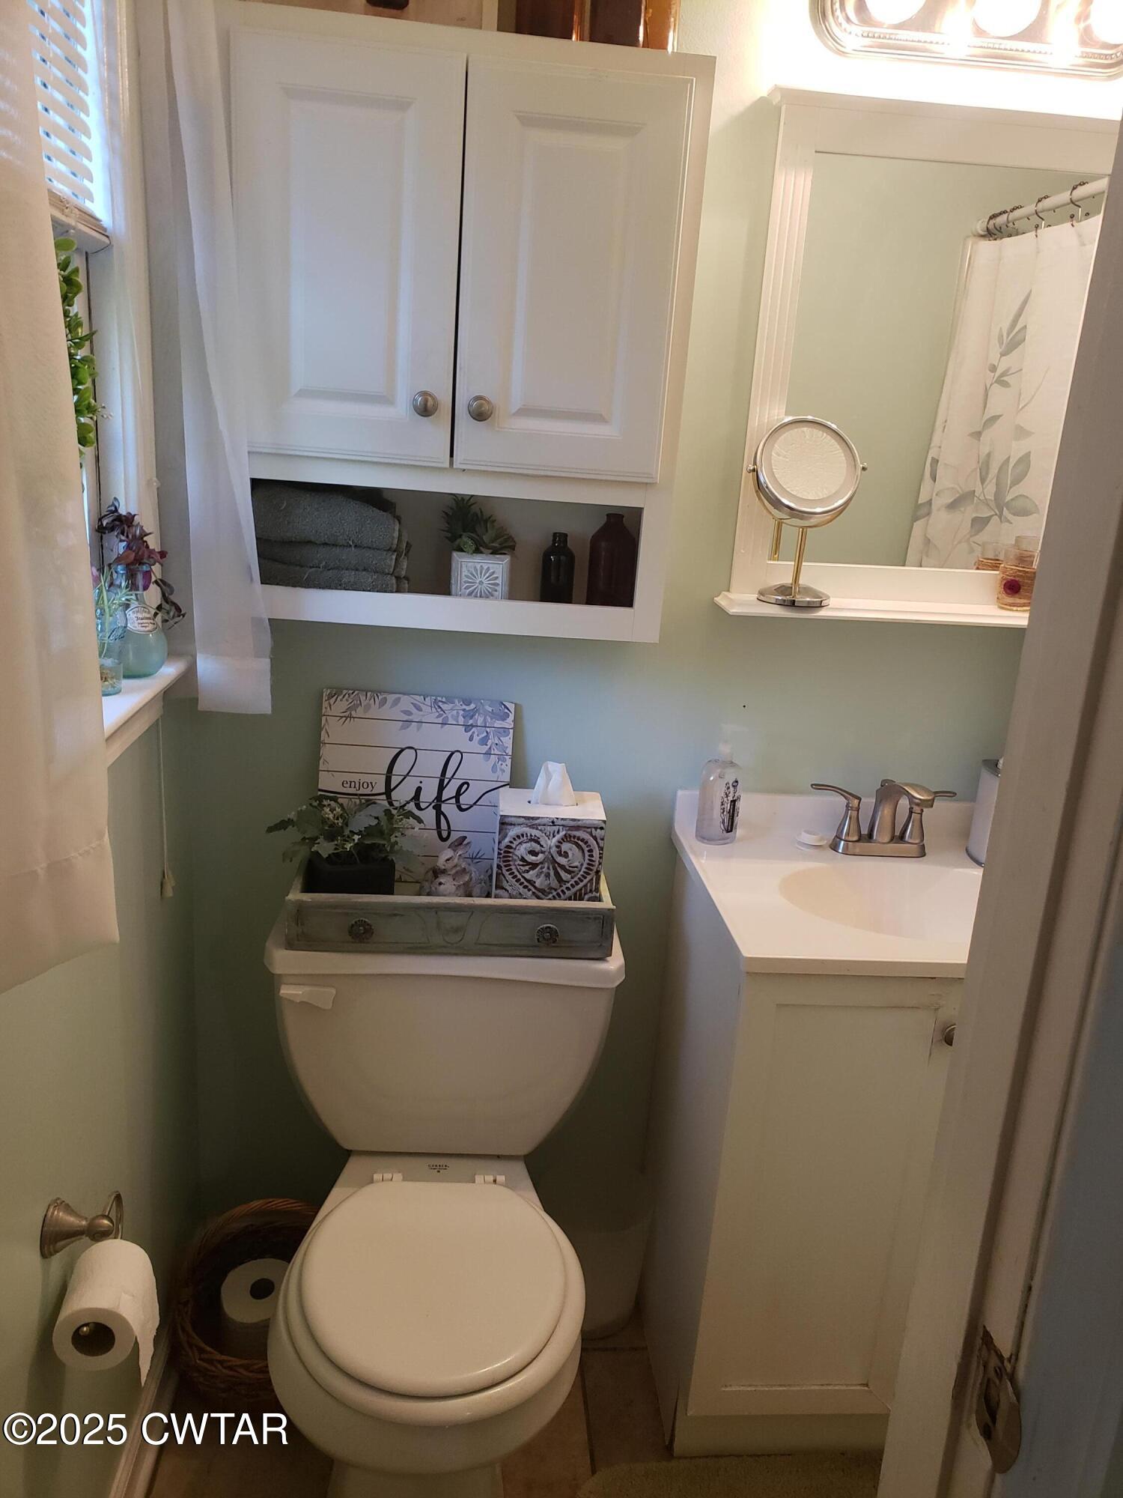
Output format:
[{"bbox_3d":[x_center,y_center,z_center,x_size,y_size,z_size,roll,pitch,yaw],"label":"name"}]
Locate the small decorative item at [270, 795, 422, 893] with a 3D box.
[{"bbox_3d":[-0.311,0.153,1.610,0.212,0.180,0.165,2,18,-5],"label":"small decorative item"}]

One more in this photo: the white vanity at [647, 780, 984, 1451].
[{"bbox_3d":[0.478,0.559,1.739,0.610,0.880,0.445,2,18,-5],"label":"white vanity"}]

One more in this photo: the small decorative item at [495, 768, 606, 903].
[{"bbox_3d":[-0.021,0.130,1.646,0.147,0.221,0.138,2,18,-5],"label":"small decorative item"}]

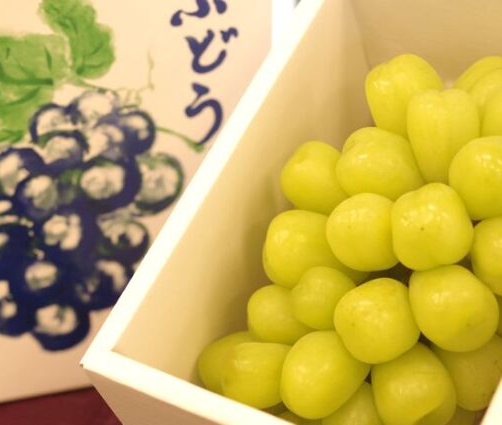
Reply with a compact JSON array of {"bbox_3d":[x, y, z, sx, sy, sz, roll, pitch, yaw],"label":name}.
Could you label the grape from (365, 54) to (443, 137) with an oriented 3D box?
[{"bbox_3d":[0.058,-0.044,0.502,0.029,0.031,0.029,-2,25,0],"label":"grape"}]

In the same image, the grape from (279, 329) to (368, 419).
[{"bbox_3d":[0.026,0.055,0.452,0.029,0.029,0.029,0,32,0],"label":"grape"}]

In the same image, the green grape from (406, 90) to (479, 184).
[{"bbox_3d":[0.070,-0.027,0.481,0.027,0.034,0.029,-2,25,0],"label":"green grape"}]

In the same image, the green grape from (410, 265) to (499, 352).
[{"bbox_3d":[0.069,0.032,0.450,0.030,0.029,0.030,-2,25,0],"label":"green grape"}]

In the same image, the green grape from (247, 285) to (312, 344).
[{"bbox_3d":[0.011,0.038,0.503,0.026,0.025,0.026,-2,25,0],"label":"green grape"}]

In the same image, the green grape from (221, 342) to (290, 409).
[{"bbox_3d":[0.003,0.058,0.476,0.028,0.025,0.026,0,32,0],"label":"green grape"}]

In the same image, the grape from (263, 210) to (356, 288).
[{"bbox_3d":[0.020,0.013,0.470,0.030,0.028,0.028,0,32,0],"label":"grape"}]

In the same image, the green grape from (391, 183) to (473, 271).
[{"bbox_3d":[0.062,0.005,0.450,0.028,0.029,0.029,0,32,0],"label":"green grape"}]

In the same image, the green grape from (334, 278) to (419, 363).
[{"bbox_3d":[0.042,0.036,0.440,0.029,0.029,0.029,0,32,0],"label":"green grape"}]

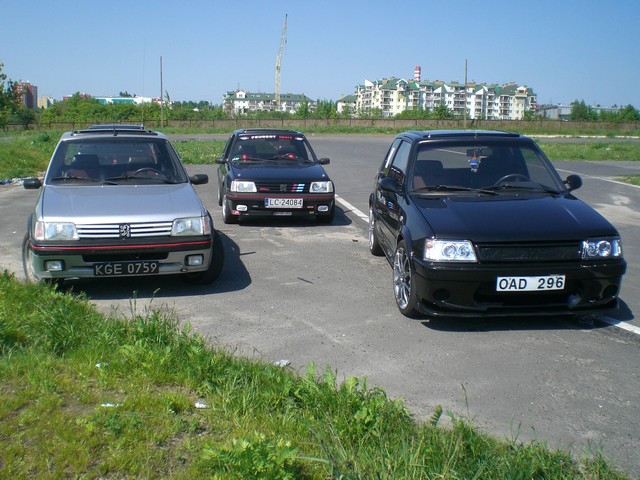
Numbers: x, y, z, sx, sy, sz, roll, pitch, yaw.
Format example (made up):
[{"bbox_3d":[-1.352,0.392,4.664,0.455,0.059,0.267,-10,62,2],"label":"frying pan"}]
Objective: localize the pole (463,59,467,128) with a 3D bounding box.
[{"bbox_3d":[15.741,-15.871,76.401,0.250,7.402,0.250,0,10,0],"label":"pole"}]

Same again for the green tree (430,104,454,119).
[{"bbox_3d":[21.402,-22.065,123.037,4.300,3.266,4.000,0,10,0],"label":"green tree"}]

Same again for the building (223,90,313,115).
[{"bbox_3d":[-23.516,-62.472,325.082,43.000,12.269,13.000,0,10,0],"label":"building"}]

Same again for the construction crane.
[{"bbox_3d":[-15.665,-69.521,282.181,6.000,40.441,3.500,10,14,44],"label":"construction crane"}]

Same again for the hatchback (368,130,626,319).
[{"bbox_3d":[1.426,-0.291,6.509,1.620,1.350,3.710,0,10,-2],"label":"hatchback"}]

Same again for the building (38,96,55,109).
[{"bbox_3d":[-248.016,-120.881,638.699,15.000,17.866,15.000,-6,12,-29],"label":"building"}]

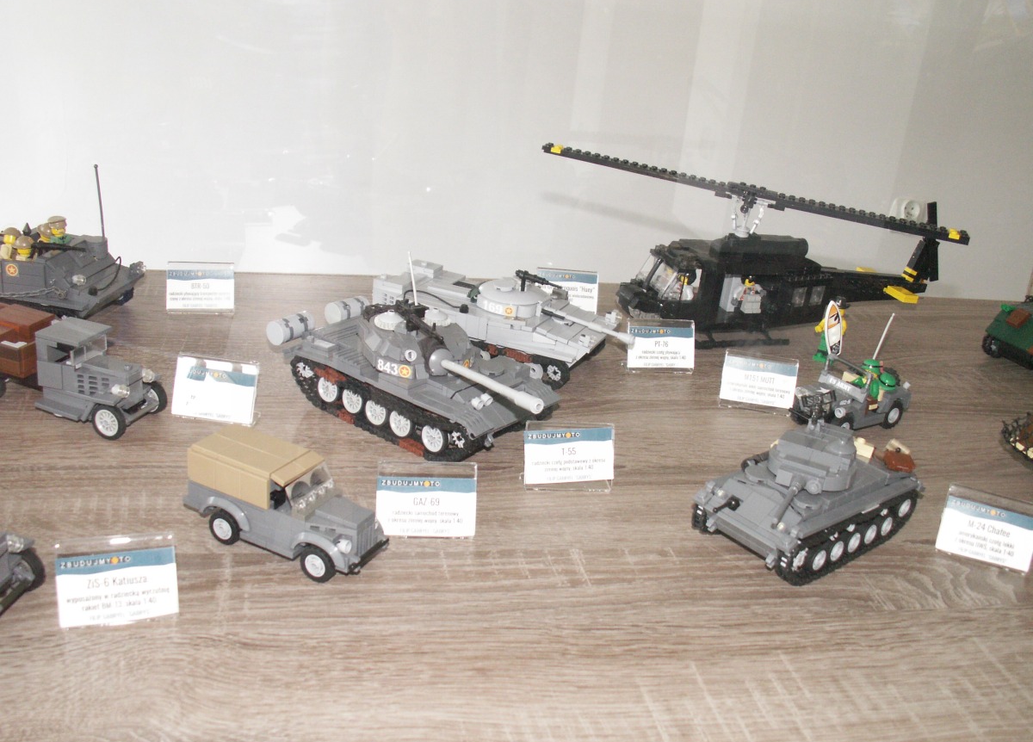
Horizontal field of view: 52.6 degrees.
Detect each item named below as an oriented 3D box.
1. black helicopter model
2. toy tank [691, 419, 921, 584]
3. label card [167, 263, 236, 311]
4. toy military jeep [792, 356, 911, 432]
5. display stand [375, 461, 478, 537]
[{"bbox_3d":[0.202,-0.096,0.863,0.345,0.141,0.155,-1,24,-16],"label":"black helicopter model"},{"bbox_3d":[0.164,0.060,0.578,0.129,0.067,0.069,-14,29,-38],"label":"toy tank"},{"bbox_3d":[-0.249,-0.066,0.825,0.050,0.038,0.018,0,23,-13],"label":"label card"},{"bbox_3d":[0.241,0.015,0.743,0.087,0.050,0.044,-11,28,-34],"label":"toy military jeep"},{"bbox_3d":[-0.047,0.067,0.551,0.050,0.038,0.018,2,23,-7],"label":"display stand"}]

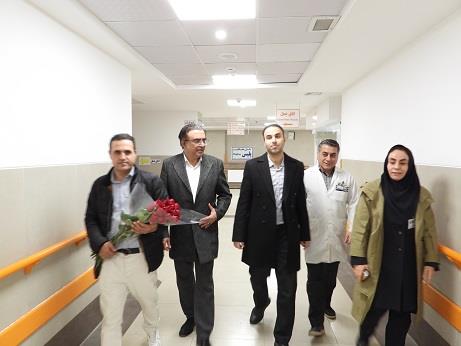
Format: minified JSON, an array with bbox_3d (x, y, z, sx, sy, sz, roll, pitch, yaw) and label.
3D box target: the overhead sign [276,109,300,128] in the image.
[{"bbox_3d":[1.015,-0.957,5.641,0.432,0.351,0.030,0,4,4],"label":"overhead sign"}]

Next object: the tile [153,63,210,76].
[{"bbox_3d":[-0.584,-1.281,3.954,0.600,0.020,0.600,0,4,4],"label":"tile"}]

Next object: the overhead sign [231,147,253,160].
[{"bbox_3d":[0.301,-0.484,8.185,0.551,0.339,0.030,0,4,4],"label":"overhead sign"}]

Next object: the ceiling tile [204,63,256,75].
[{"bbox_3d":[0.014,-1.277,3.911,0.600,0.020,0.600,0,4,4],"label":"ceiling tile"}]

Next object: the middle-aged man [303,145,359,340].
[{"bbox_3d":[0.900,0.548,2.936,0.530,1.703,0.480,1,4,9],"label":"middle-aged man"}]

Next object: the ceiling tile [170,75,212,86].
[{"bbox_3d":[-0.542,-1.320,4.546,0.600,0.020,0.600,0,4,4],"label":"ceiling tile"}]

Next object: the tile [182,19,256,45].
[{"bbox_3d":[-0.071,-1.199,2.727,0.600,0.020,0.600,0,4,4],"label":"tile"}]

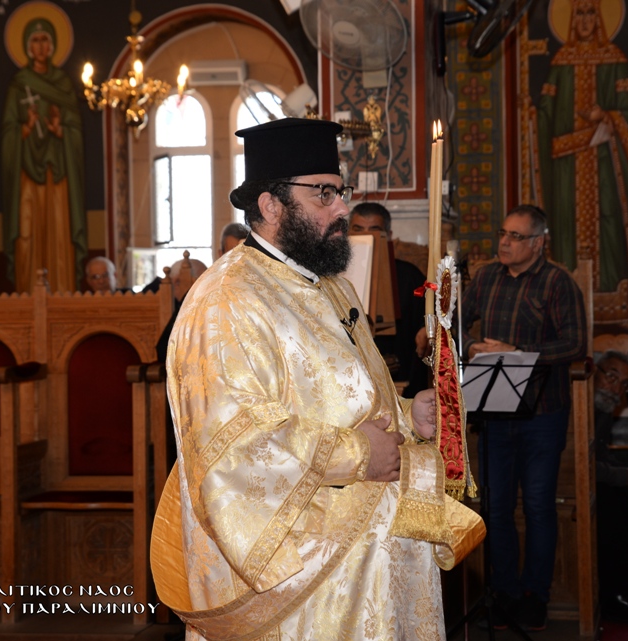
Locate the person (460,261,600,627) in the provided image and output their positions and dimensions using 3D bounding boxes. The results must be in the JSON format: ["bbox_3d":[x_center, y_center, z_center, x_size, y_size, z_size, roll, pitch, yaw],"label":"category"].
[{"bbox_3d":[0.850,0.395,7.650,0.540,1.730,0.400,1,3,37],"label":"person"}]

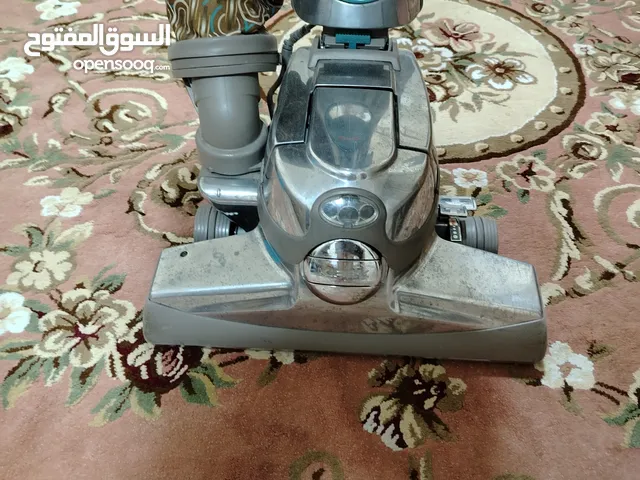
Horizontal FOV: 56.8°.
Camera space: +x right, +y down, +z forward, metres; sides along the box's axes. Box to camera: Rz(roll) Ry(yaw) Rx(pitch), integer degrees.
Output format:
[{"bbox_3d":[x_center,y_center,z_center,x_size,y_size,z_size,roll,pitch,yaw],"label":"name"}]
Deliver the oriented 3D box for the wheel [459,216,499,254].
[{"bbox_3d":[0.161,0.006,0.626,0.037,0.066,0.066,3,46,1],"label":"wheel"}]

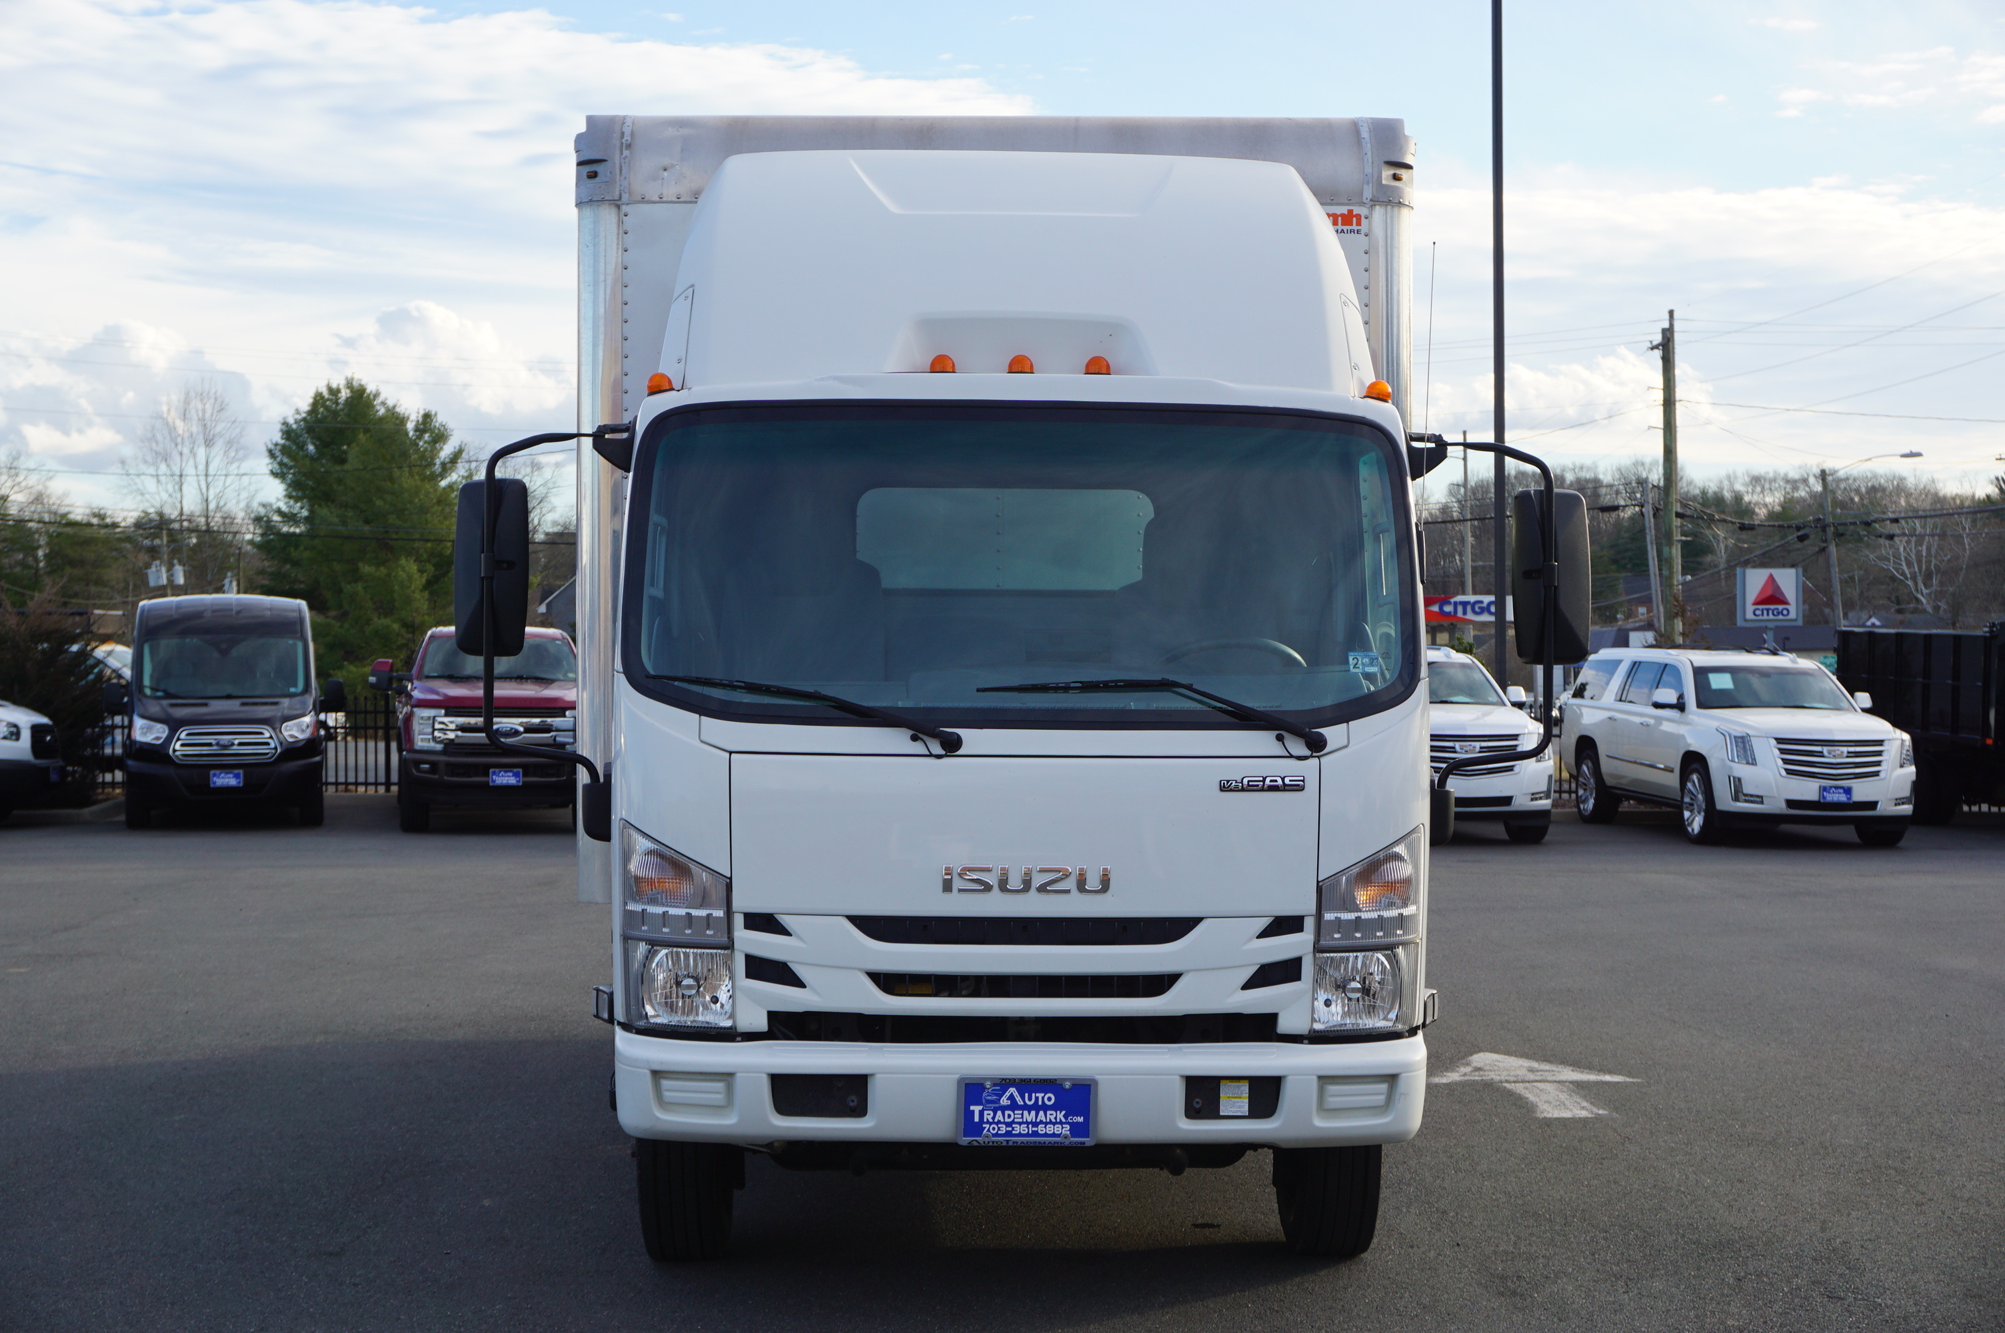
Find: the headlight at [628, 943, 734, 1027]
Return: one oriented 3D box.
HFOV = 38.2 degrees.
[{"bbox_3d":[-0.757,0.748,6.800,0.250,0.206,0.180,0,0,0],"label":"headlight"}]

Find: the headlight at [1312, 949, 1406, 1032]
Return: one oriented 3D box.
[{"bbox_3d":[0.838,0.760,6.800,0.220,0.195,0.180,0,0,-4],"label":"headlight"}]

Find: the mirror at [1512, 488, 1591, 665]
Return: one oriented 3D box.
[{"bbox_3d":[1.311,-0.213,6.900,0.180,0.415,0.100,0,0,-16],"label":"mirror"}]

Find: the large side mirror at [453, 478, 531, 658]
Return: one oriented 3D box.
[{"bbox_3d":[-1.195,-0.231,6.780,0.175,0.415,0.100,0,0,18],"label":"large side mirror"}]

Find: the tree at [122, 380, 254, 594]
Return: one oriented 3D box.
[{"bbox_3d":[-32.375,-4.980,115.000,5.300,12.800,5.000,0,0,0],"label":"tree"}]

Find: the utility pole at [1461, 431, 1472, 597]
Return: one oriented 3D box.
[{"bbox_3d":[19.150,-3.850,119.000,0.300,11.600,0.300,-1,0,0],"label":"utility pole"}]

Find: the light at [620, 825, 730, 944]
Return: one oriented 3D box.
[{"bbox_3d":[-0.771,0.512,6.850,0.252,0.288,0.200,0,0,0],"label":"light"}]

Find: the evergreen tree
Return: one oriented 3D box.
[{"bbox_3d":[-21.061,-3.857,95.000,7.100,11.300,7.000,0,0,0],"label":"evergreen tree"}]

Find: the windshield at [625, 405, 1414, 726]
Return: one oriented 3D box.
[{"bbox_3d":[0.045,-0.243,6.900,1.880,0.780,0.340,0,-11,-2],"label":"windshield"}]

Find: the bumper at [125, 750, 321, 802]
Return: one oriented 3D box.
[{"bbox_3d":[-7.580,1.070,28.150,1.940,0.500,0.500,0,0,-13],"label":"bumper"}]

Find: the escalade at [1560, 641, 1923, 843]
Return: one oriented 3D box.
[{"bbox_3d":[7.330,0.745,29.250,2.060,1.890,5.600,0,0,-6],"label":"escalade"}]

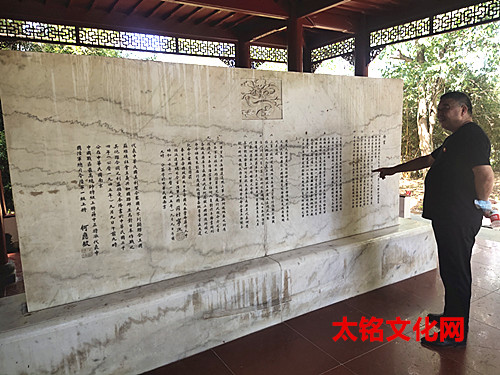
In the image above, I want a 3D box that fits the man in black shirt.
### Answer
[{"bbox_3d":[1.236,0.202,2.485,0.730,1.670,0.580,0,9,12],"label":"man in black shirt"}]

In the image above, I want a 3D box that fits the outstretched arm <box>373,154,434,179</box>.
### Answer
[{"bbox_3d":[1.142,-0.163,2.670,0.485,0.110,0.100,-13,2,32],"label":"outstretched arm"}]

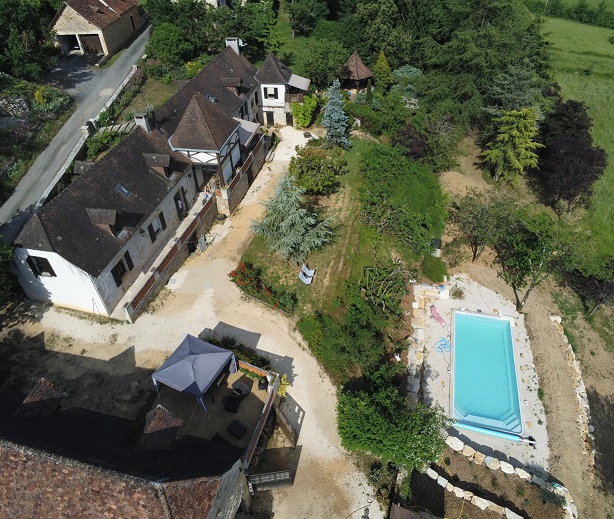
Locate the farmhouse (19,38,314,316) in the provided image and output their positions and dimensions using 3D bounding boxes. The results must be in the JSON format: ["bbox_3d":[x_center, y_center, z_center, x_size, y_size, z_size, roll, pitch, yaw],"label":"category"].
[{"bbox_3d":[-10.509,-9.617,39.486,10.700,9.000,32.000,11,46,12],"label":"farmhouse"}]

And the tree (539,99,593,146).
[{"bbox_3d":[25.895,-12.619,46.462,4.500,6.700,4.500,-2,39,2],"label":"tree"}]

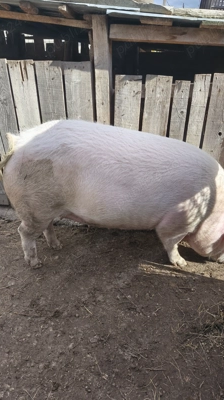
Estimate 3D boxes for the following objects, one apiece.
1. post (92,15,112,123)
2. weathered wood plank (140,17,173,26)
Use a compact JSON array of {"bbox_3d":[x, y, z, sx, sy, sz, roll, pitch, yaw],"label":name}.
[{"bbox_3d":[-0.046,-0.476,2.065,0.100,1.580,0.100,1,30,6],"label":"post"},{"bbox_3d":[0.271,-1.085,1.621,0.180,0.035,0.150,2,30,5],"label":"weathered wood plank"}]

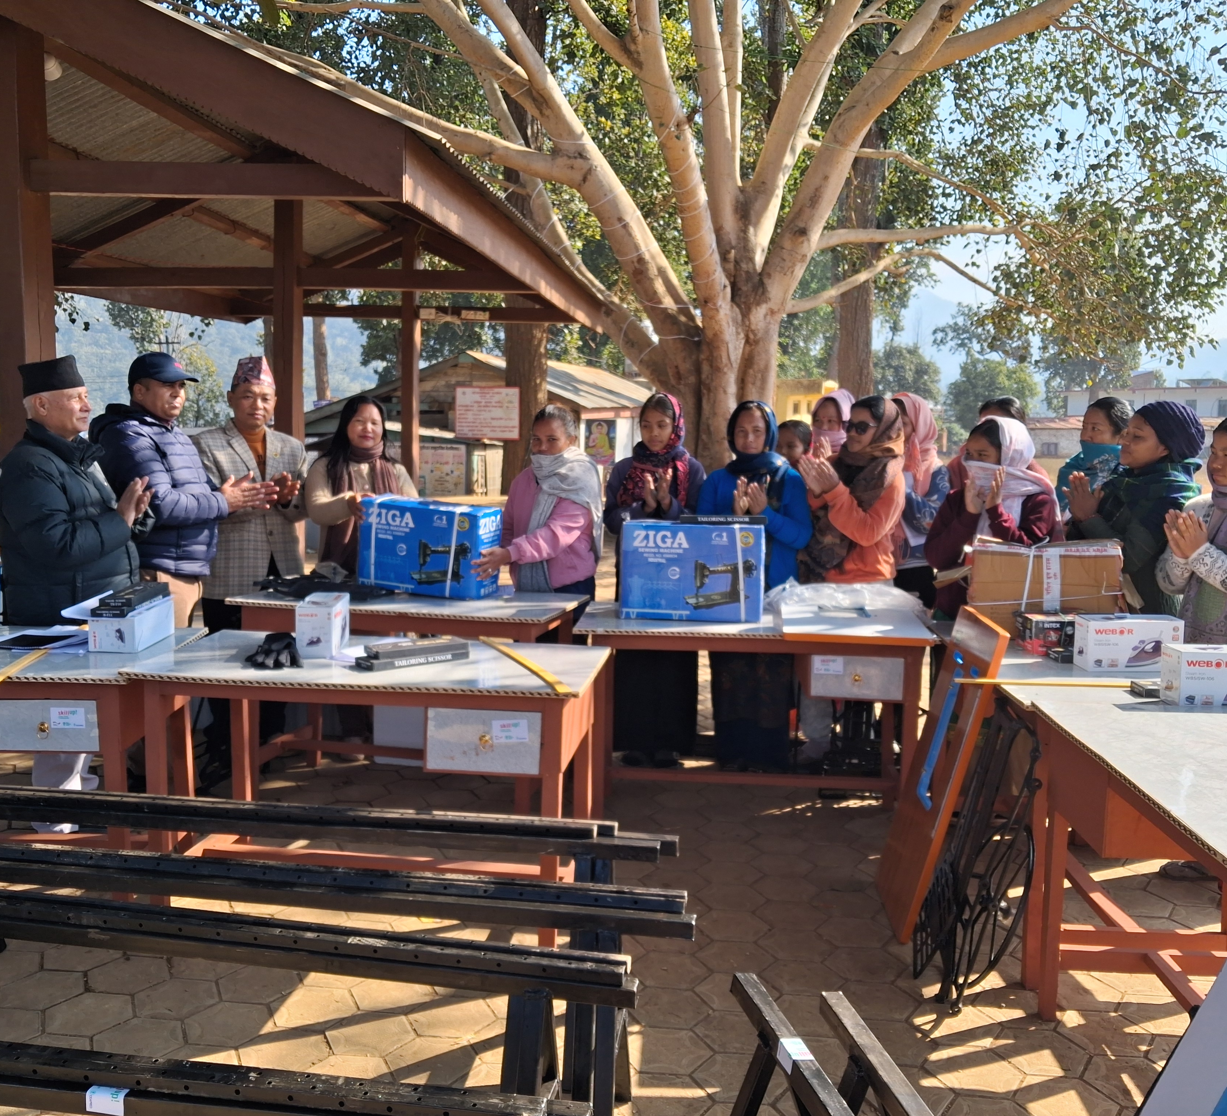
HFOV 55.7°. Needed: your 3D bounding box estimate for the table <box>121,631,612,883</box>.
[{"bbox_3d":[-0.657,0.664,3.299,1.200,0.760,0.640,2,6,5],"label":"table"}]

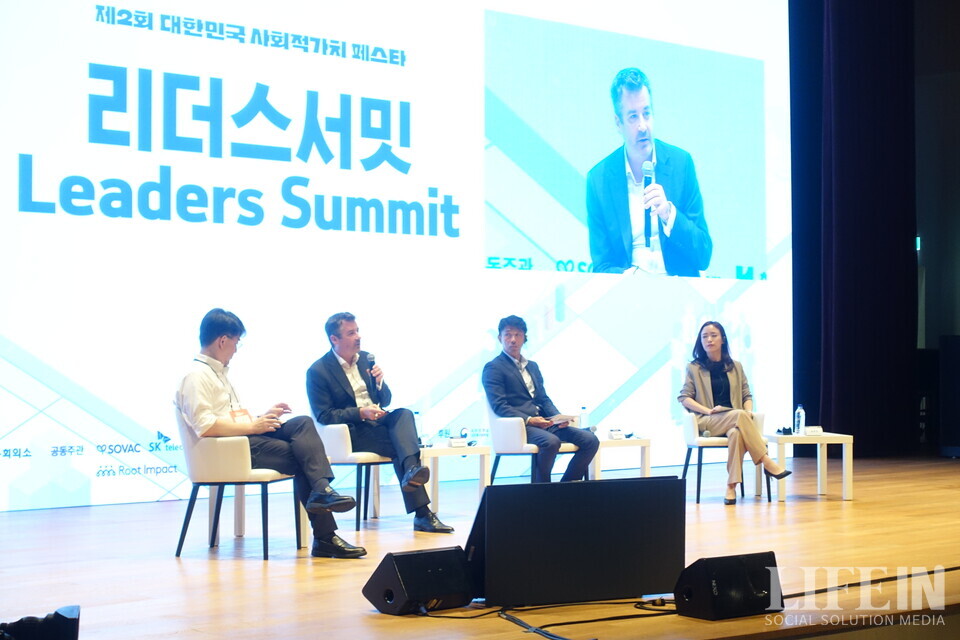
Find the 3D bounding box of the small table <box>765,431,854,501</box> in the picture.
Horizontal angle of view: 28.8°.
[{"bbox_3d":[2.310,1.051,13.385,0.550,0.450,0.550,0,-1,-10],"label":"small table"}]

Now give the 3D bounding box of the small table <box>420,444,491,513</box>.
[{"bbox_3d":[-0.323,1.037,11.885,0.550,0.450,0.550,1,-1,-42],"label":"small table"}]

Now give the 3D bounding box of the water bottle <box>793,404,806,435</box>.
[{"bbox_3d":[2.298,0.715,13.390,0.070,0.222,0.070,0,-1,0],"label":"water bottle"}]

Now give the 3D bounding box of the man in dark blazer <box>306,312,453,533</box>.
[{"bbox_3d":[-0.571,0.601,11.236,0.560,1.300,0.950,1,-1,-43],"label":"man in dark blazer"}]

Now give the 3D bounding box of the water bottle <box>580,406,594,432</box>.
[{"bbox_3d":[0.726,0.716,12.989,0.070,0.222,0.070,0,-1,0],"label":"water bottle"}]

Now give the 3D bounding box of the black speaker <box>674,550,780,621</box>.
[{"bbox_3d":[0.989,1.057,7.496,0.388,0.240,0.255,1,-1,-38],"label":"black speaker"}]

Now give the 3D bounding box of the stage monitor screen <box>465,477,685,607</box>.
[{"bbox_3d":[0.387,0.935,8.063,0.970,0.510,0.330,0,-1,-26],"label":"stage monitor screen"}]

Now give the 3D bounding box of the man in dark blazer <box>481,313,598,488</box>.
[{"bbox_3d":[0.475,0.615,12.268,0.540,1.300,0.750,1,-1,-42],"label":"man in dark blazer"}]

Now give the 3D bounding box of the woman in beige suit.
[{"bbox_3d":[1.742,0.634,13.100,0.700,1.280,0.730,0,-1,-8],"label":"woman in beige suit"}]

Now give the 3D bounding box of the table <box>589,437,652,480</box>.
[{"bbox_3d":[0.782,1.049,12.840,0.550,0.450,0.550,1,-1,-44],"label":"table"}]

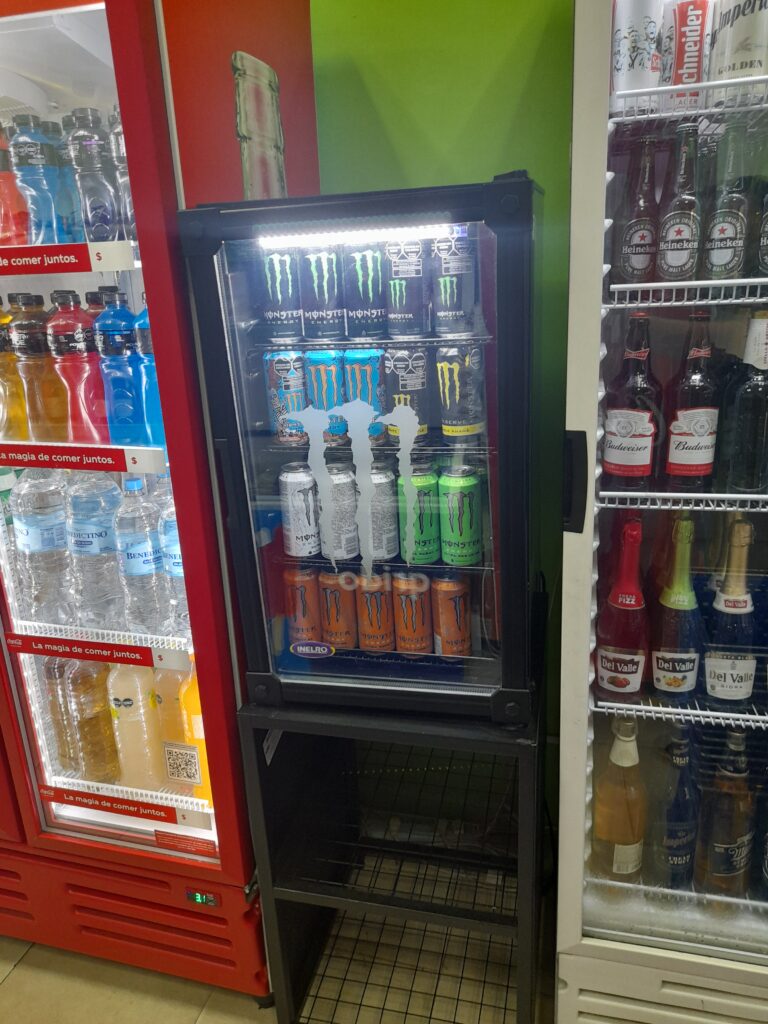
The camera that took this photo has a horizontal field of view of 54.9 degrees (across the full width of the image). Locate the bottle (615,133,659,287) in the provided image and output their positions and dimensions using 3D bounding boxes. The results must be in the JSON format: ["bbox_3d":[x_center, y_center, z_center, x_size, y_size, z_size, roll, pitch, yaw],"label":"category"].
[{"bbox_3d":[0.400,-0.448,1.136,0.061,0.232,0.061,2,18,15],"label":"bottle"}]

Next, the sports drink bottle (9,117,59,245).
[{"bbox_3d":[-0.580,-0.544,1.244,0.069,0.222,0.069,2,18,16],"label":"sports drink bottle"}]

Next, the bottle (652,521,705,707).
[{"bbox_3d":[0.493,0.166,1.236,0.084,0.327,0.084,2,18,15],"label":"bottle"}]

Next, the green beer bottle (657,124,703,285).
[{"bbox_3d":[0.425,-0.424,1.055,0.061,0.232,0.061,2,18,15],"label":"green beer bottle"}]

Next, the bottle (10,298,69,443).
[{"bbox_3d":[-0.616,-0.253,1.354,0.086,0.274,0.086,2,18,16],"label":"bottle"}]

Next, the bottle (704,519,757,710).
[{"bbox_3d":[0.570,0.166,1.210,0.083,0.322,0.083,2,18,15],"label":"bottle"}]

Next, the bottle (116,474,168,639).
[{"bbox_3d":[-0.458,0.089,1.423,0.088,0.316,0.088,2,18,16],"label":"bottle"}]

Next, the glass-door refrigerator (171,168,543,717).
[{"bbox_3d":[0.028,-0.125,1.425,0.527,0.864,0.530,1,18,13],"label":"glass-door refrigerator"}]

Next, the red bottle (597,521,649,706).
[{"bbox_3d":[0.410,0.166,1.258,0.084,0.323,0.084,2,18,15],"label":"red bottle"}]

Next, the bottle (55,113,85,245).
[{"bbox_3d":[-0.512,-0.557,1.270,0.069,0.222,0.069,2,18,16],"label":"bottle"}]

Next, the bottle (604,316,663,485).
[{"bbox_3d":[0.390,-0.164,1.155,0.084,0.287,0.084,2,18,15],"label":"bottle"}]

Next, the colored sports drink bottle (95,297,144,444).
[{"bbox_3d":[-0.488,-0.250,1.347,0.073,0.282,0.073,2,18,16],"label":"colored sports drink bottle"}]

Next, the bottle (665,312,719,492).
[{"bbox_3d":[0.475,-0.160,1.132,0.082,0.286,0.082,2,18,15],"label":"bottle"}]

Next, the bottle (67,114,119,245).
[{"bbox_3d":[-0.495,-0.546,1.248,0.067,0.228,0.067,2,18,16],"label":"bottle"}]

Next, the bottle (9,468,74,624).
[{"bbox_3d":[-0.672,0.068,1.484,0.102,0.340,0.102,2,18,16],"label":"bottle"}]

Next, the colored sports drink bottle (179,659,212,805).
[{"bbox_3d":[-0.384,0.434,1.552,0.090,0.330,0.090,2,18,16],"label":"colored sports drink bottle"}]

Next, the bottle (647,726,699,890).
[{"bbox_3d":[0.528,0.529,1.347,0.086,0.309,0.086,2,18,15],"label":"bottle"}]

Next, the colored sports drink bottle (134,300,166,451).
[{"bbox_3d":[-0.381,-0.238,1.290,0.086,0.274,0.086,2,18,16],"label":"colored sports drink bottle"}]

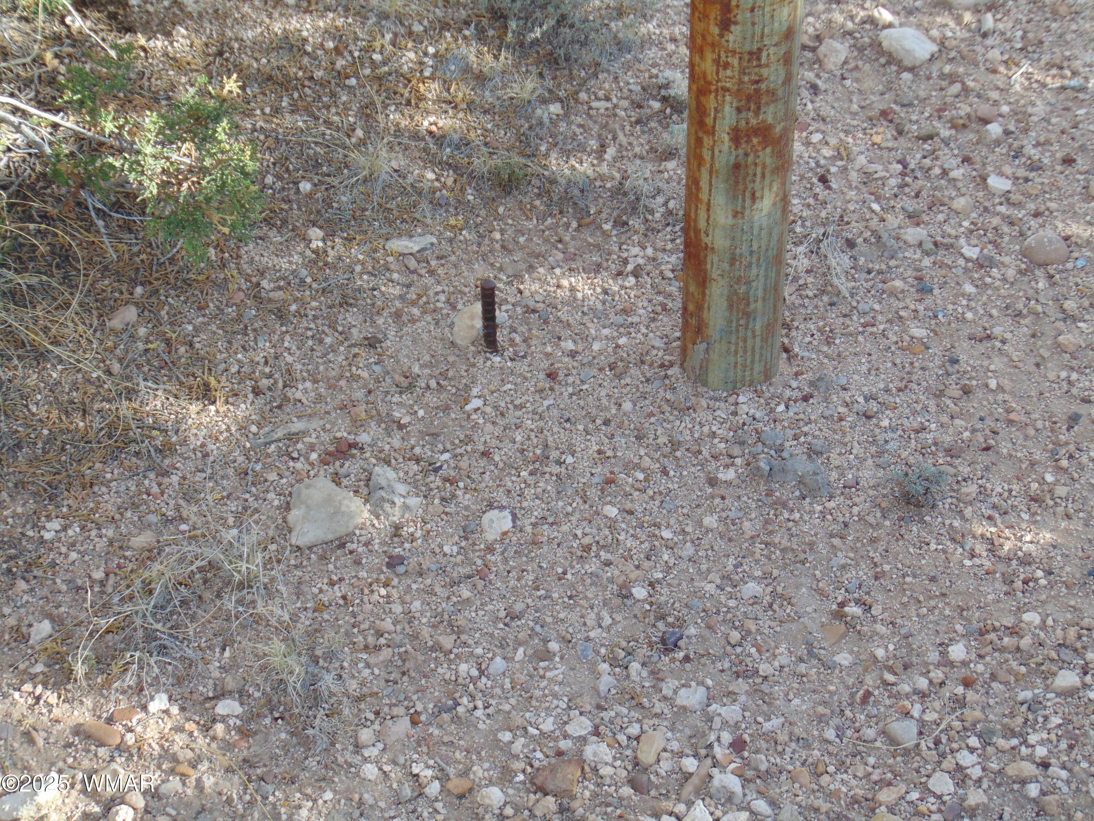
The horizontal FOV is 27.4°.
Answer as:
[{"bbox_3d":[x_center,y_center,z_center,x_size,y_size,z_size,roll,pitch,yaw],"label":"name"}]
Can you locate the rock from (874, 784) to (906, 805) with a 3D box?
[{"bbox_3d":[0.319,0.355,2.078,0.033,0.011,0.016,-25,49,-22],"label":"rock"}]

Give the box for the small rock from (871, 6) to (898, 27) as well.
[{"bbox_3d":[0.460,-0.538,3.064,0.035,0.020,0.033,1,41,3],"label":"small rock"}]

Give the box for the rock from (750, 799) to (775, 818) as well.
[{"bbox_3d":[0.191,0.352,1.988,0.022,0.013,0.019,-2,40,0],"label":"rock"}]

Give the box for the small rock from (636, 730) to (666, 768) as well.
[{"bbox_3d":[0.096,0.319,2.123,0.022,0.016,0.044,18,48,19],"label":"small rock"}]

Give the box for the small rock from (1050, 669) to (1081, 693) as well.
[{"bbox_3d":[0.500,0.262,2.172,0.031,0.017,0.025,-1,45,1],"label":"small rock"}]

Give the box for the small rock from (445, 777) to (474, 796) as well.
[{"bbox_3d":[-0.082,0.351,2.096,0.025,0.012,0.019,-1,45,1],"label":"small rock"}]

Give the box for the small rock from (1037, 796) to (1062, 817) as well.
[{"bbox_3d":[0.466,0.362,2.066,0.021,0.011,0.019,-20,47,-18],"label":"small rock"}]

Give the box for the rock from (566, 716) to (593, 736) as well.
[{"bbox_3d":[0.030,0.291,2.071,0.025,0.014,0.024,-2,40,0],"label":"rock"}]

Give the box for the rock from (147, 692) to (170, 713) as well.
[{"bbox_3d":[-0.364,0.275,2.106,0.021,0.014,0.024,-2,40,0],"label":"rock"}]

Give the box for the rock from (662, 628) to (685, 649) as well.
[{"bbox_3d":[0.126,0.227,2.226,0.022,0.014,0.021,4,45,6],"label":"rock"}]

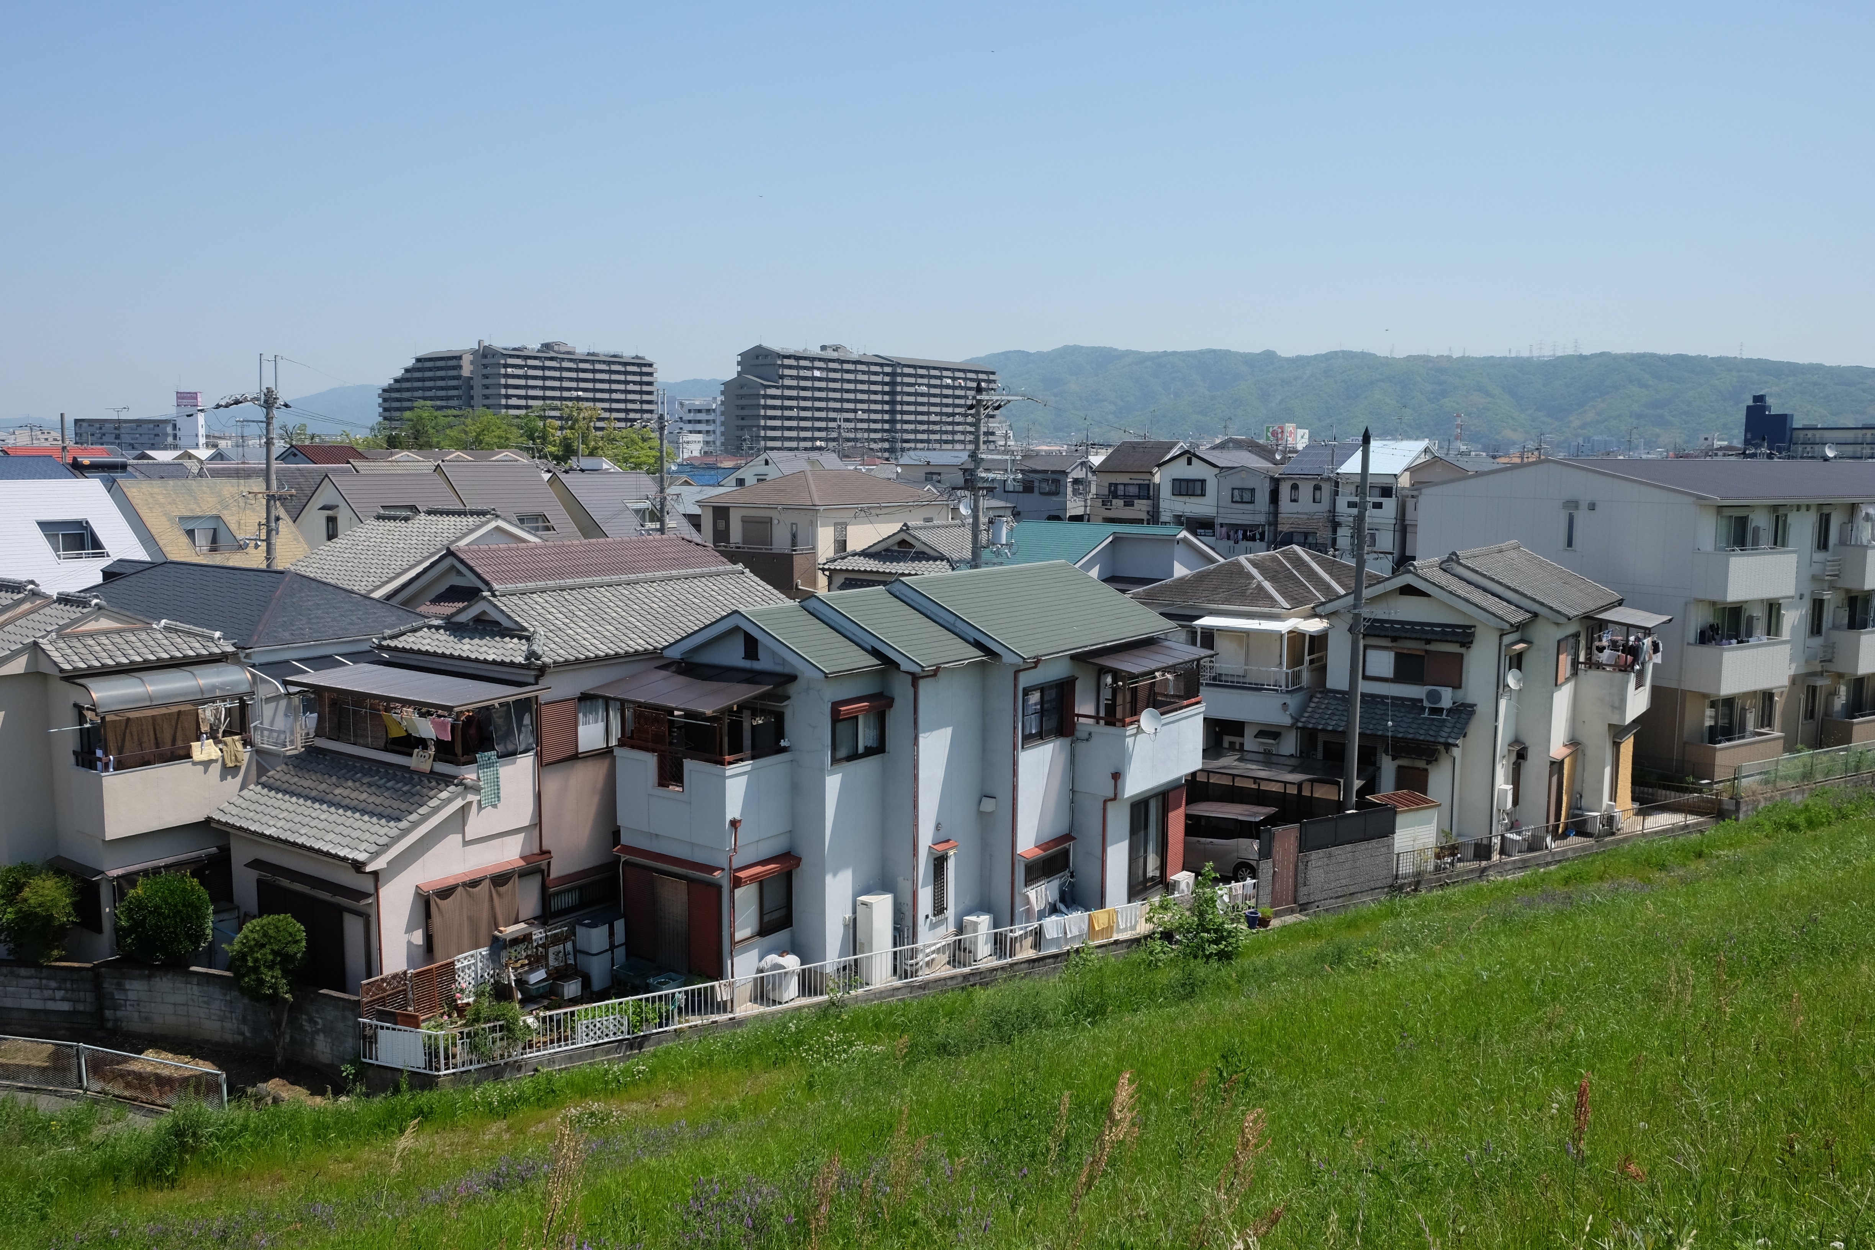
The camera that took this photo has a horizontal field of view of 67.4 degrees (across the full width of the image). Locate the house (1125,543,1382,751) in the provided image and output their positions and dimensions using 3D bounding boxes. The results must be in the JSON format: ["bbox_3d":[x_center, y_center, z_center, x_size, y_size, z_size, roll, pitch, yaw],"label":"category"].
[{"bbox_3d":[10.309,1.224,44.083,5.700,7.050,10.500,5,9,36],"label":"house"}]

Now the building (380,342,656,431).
[{"bbox_3d":[-129.941,-64.826,441.411,58.000,40.000,58.000,6,9,37],"label":"building"}]

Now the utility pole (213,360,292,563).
[{"bbox_3d":[-20.732,-1.809,43.038,0.800,12.878,1.900,5,9,36],"label":"utility pole"}]

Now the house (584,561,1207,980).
[{"bbox_3d":[-0.102,2.718,30.088,7.100,7.560,12.400,5,8,36],"label":"house"}]

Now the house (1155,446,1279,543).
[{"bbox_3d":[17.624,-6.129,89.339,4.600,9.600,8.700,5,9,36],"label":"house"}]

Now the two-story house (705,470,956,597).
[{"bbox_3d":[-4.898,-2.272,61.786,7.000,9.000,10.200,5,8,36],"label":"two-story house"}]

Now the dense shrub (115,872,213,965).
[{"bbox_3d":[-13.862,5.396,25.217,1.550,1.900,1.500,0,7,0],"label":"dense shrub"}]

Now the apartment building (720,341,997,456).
[{"bbox_3d":[-20.034,-61.781,420.898,16.800,39.000,101.000,6,9,41],"label":"apartment building"}]

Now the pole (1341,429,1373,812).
[{"bbox_3d":[10.510,0.247,35.097,0.330,10.200,0.330,5,8,36],"label":"pole"}]

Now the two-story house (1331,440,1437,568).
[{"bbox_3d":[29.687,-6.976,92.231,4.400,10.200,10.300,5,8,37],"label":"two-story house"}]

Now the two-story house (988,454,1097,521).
[{"bbox_3d":[6.669,-7.433,101.454,9.200,9.500,4.500,5,9,36],"label":"two-story house"}]

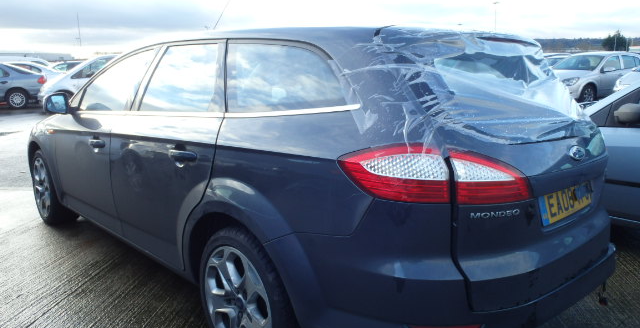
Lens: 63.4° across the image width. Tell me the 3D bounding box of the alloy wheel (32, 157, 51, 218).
[{"bbox_3d":[-2.202,0.187,4.291,0.190,0.490,0.490,-10,15,-42],"label":"alloy wheel"}]

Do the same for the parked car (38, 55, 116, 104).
[{"bbox_3d":[-5.542,-2.179,14.165,4.100,1.550,1.720,-5,12,-26],"label":"parked car"}]

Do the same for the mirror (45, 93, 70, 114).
[{"bbox_3d":[-1.755,-0.407,3.461,0.190,0.155,0.115,-10,15,-42],"label":"mirror"}]

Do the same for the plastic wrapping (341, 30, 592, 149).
[{"bbox_3d":[0.702,-0.328,2.096,1.520,0.460,0.620,-10,15,-42],"label":"plastic wrapping"}]

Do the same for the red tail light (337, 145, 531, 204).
[{"bbox_3d":[0.369,0.020,1.639,0.590,0.180,0.180,-2,11,-12],"label":"red tail light"}]

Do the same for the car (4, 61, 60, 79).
[{"bbox_3d":[-11.294,-2.921,18.313,4.450,1.440,1.740,-5,12,-26],"label":"car"}]

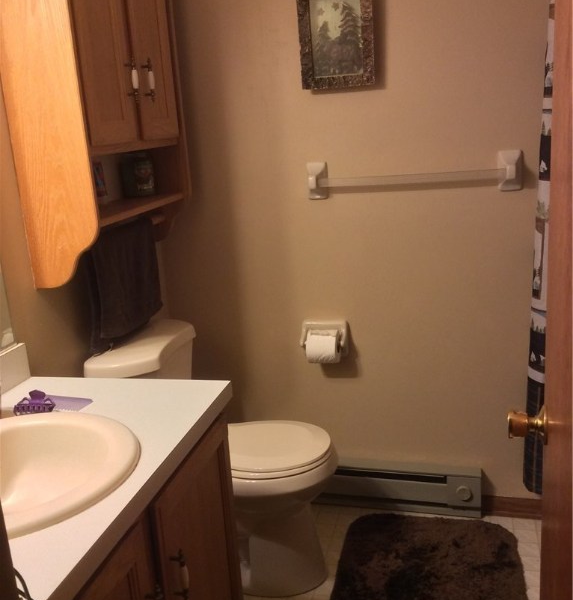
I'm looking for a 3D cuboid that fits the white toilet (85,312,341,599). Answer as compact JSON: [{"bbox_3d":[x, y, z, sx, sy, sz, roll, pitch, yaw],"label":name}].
[{"bbox_3d":[-0.174,0.503,2.280,0.710,0.745,0.450,0,15,14],"label":"white toilet"}]

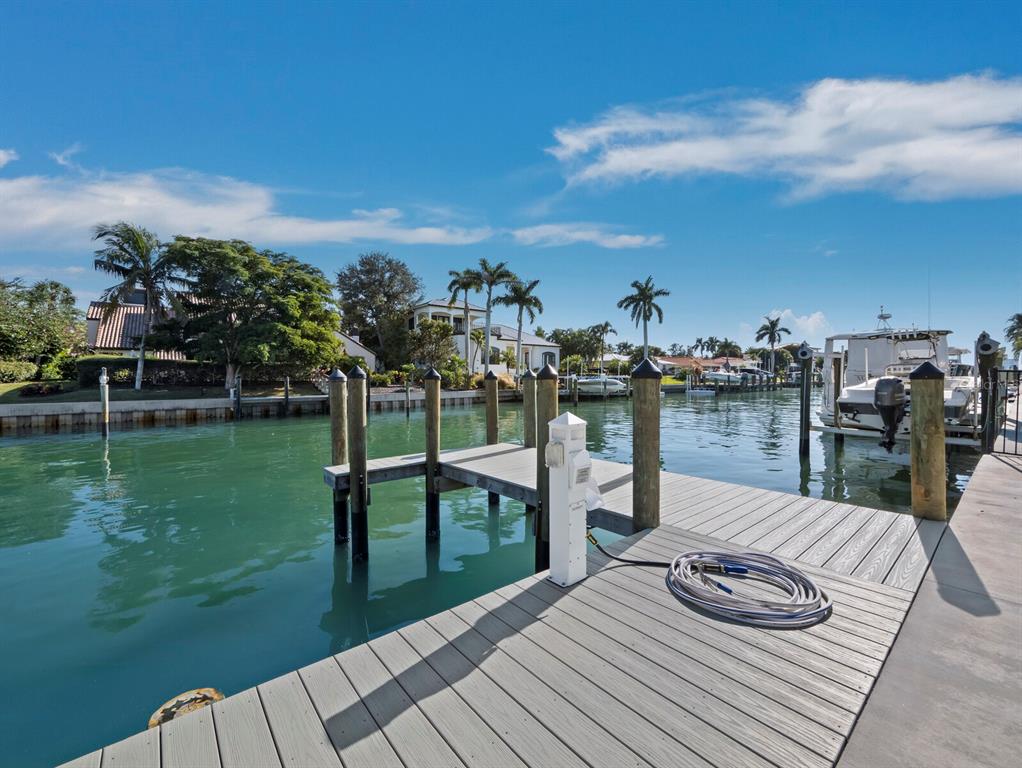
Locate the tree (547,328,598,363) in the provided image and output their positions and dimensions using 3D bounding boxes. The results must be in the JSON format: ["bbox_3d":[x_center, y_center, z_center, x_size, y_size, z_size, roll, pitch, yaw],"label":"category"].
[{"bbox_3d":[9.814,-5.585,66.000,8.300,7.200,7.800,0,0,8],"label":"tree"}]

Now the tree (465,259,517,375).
[{"bbox_3d":[-2.080,-6.500,42.000,5.200,12.500,5.200,0,1,0],"label":"tree"}]

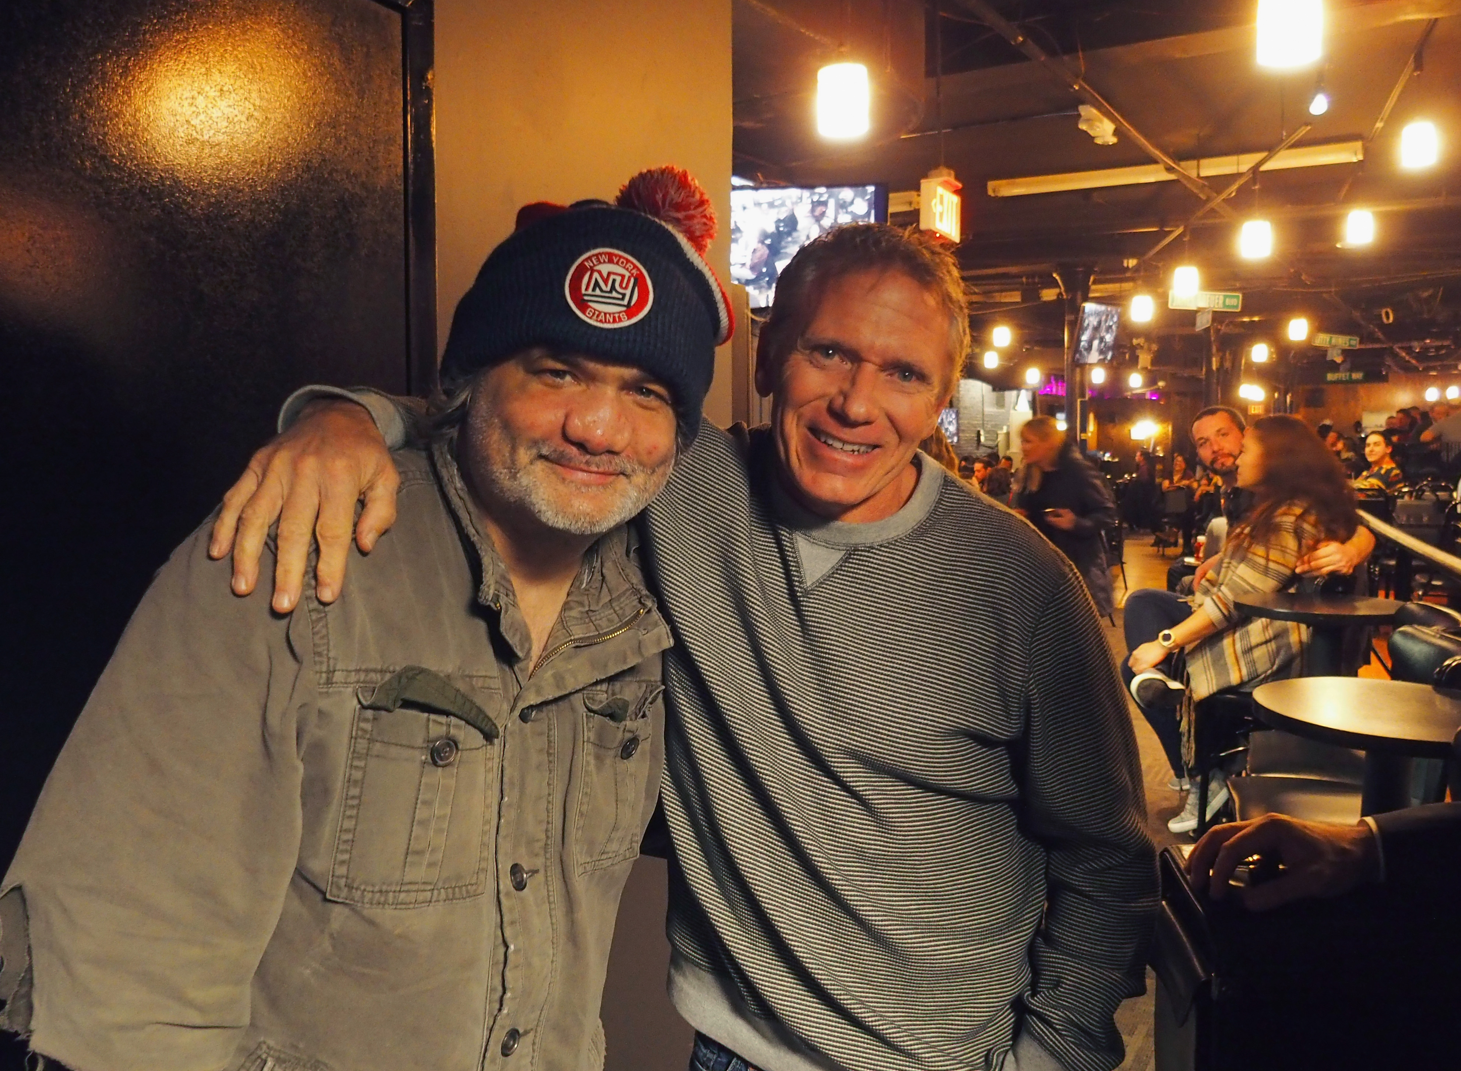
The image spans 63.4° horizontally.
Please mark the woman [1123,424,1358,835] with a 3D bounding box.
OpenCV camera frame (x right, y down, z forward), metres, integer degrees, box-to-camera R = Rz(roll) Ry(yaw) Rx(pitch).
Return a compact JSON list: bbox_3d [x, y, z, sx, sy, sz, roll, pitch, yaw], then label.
[{"bbox_3d":[1.720,0.267,3.980,0.740,1.320,0.540,2,7,17],"label":"woman"}]

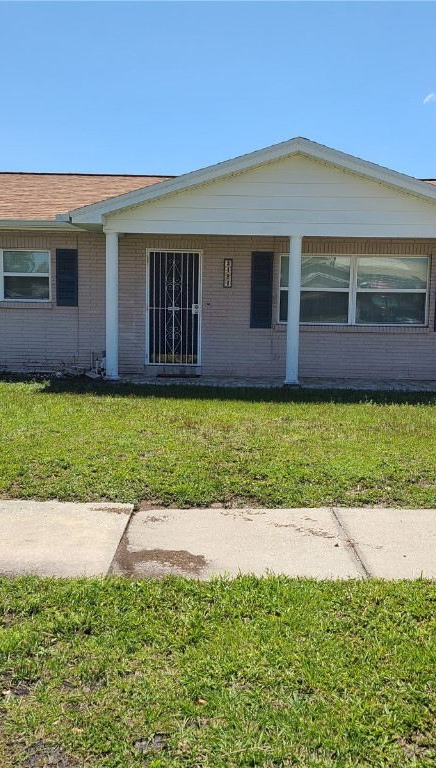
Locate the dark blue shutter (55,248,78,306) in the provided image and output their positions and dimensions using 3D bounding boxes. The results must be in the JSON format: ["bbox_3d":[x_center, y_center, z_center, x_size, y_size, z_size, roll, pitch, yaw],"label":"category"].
[{"bbox_3d":[-2.644,-1.864,13.482,0.377,1.000,0.040,1,7,1],"label":"dark blue shutter"}]

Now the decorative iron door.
[{"bbox_3d":[-0.777,-1.340,13.547,0.985,2.041,0.080,1,7,1],"label":"decorative iron door"}]

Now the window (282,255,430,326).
[{"bbox_3d":[2.392,-1.649,13.596,2.637,1.206,0.100,1,7,1],"label":"window"}]

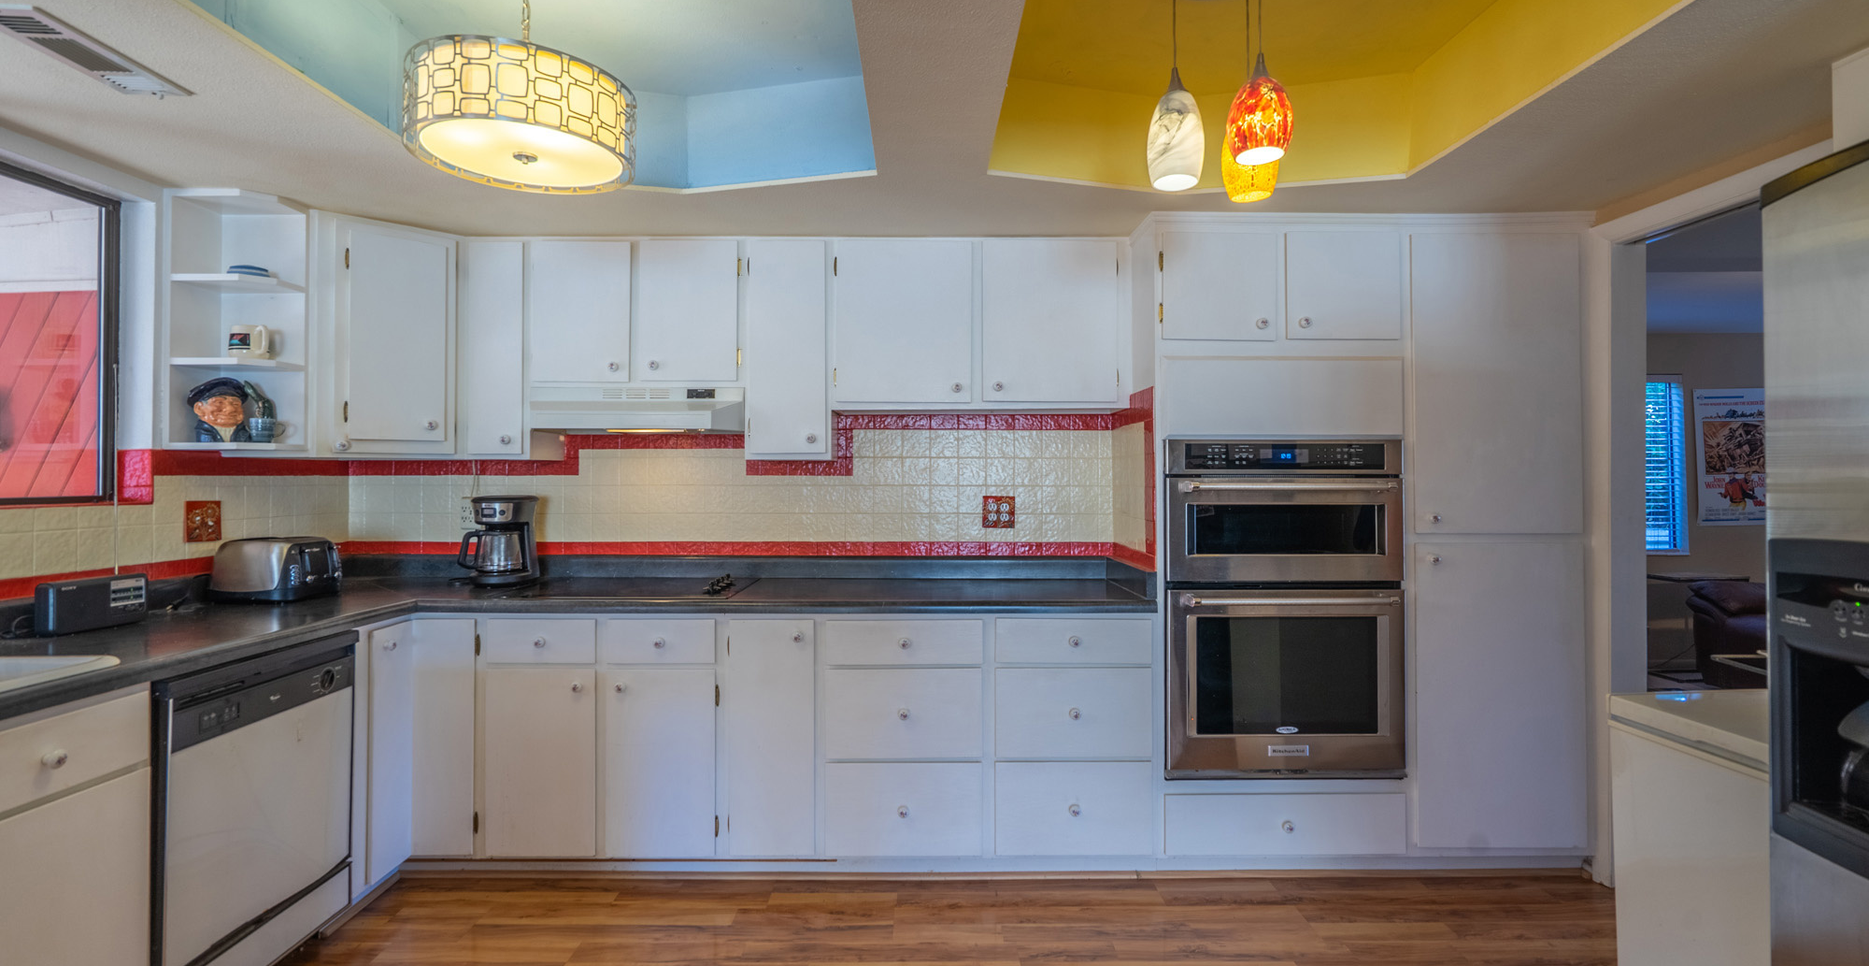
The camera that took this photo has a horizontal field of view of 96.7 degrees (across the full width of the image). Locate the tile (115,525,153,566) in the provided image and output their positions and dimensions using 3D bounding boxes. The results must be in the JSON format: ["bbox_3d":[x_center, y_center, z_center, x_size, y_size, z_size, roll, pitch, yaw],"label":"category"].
[{"bbox_3d":[-2.283,0.181,2.367,0.012,0.110,0.110,0,0,0],"label":"tile"}]

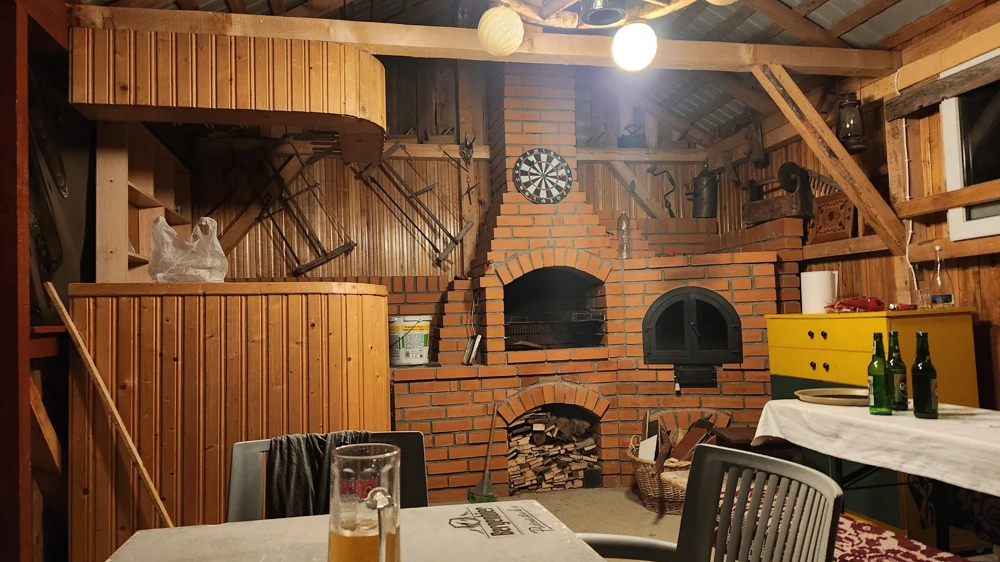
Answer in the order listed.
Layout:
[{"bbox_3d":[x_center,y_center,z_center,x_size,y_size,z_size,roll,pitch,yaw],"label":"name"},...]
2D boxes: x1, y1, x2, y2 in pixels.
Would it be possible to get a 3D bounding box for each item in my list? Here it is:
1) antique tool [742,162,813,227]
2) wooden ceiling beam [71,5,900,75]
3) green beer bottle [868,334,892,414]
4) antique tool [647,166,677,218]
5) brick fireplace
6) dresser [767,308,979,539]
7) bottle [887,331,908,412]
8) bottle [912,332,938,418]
[{"bbox_3d":[1.829,-0.536,4.537,0.160,0.340,0.560,-1,-3,-11],"label":"antique tool"},{"bbox_3d":[0.152,-1.133,3.349,3.998,0.100,0.120,-1,-3,-11],"label":"wooden ceiling beam"},{"bbox_3d":[1.214,0.292,2.219,0.067,0.260,0.067,-1,-3,-11],"label":"green beer bottle"},{"bbox_3d":[1.272,-0.695,5.442,0.215,0.395,0.080,-1,-3,-11],"label":"antique tool"},{"bbox_3d":[0.399,-0.105,4.625,2.420,2.820,1.260,-1,-3,-11],"label":"brick fireplace"},{"bbox_3d":[1.948,0.682,3.700,0.460,1.035,0.990,-1,-3,-11],"label":"dresser"},{"bbox_3d":[1.310,0.293,2.291,0.067,0.260,0.067,-1,-3,-11],"label":"bottle"},{"bbox_3d":[1.302,0.285,2.128,0.067,0.260,0.067,-1,-3,-11],"label":"bottle"}]

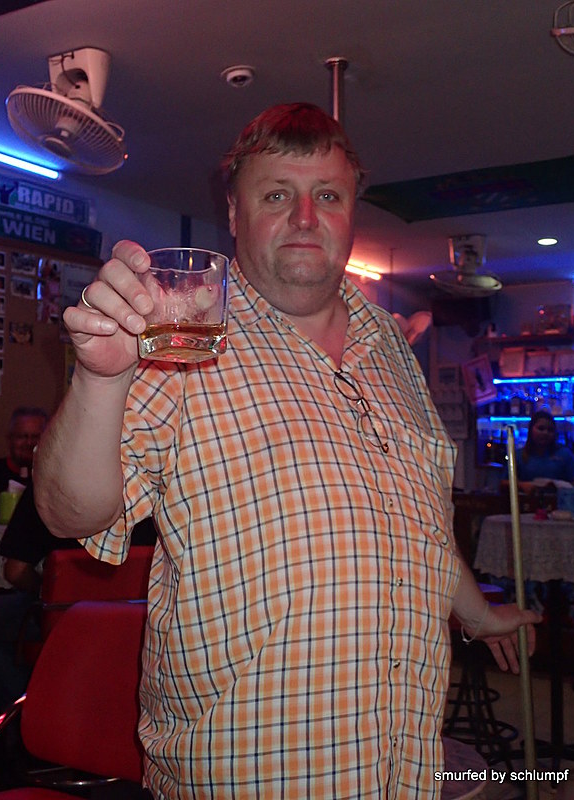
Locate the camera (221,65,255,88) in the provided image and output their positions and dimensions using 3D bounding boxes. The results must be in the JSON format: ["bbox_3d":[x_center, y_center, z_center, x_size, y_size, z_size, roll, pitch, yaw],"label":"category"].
[{"bbox_3d":[-0.173,-1.143,3.546,0.120,0.053,0.120,0,-3,-3],"label":"camera"}]

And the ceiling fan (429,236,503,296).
[{"bbox_3d":[1.112,-0.835,6.122,0.430,0.380,0.430,-2,-4,32],"label":"ceiling fan"}]

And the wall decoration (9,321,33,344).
[{"bbox_3d":[-1.269,-0.316,4.750,0.010,0.100,0.145,-2,-4,32],"label":"wall decoration"}]

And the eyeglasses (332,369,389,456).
[{"bbox_3d":[0.096,0.019,1.277,0.038,0.132,0.038,-31,-23,-10],"label":"eyeglasses"}]

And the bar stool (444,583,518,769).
[{"bbox_3d":[0.812,1.194,4.327,0.390,0.750,0.390,-2,-4,32],"label":"bar stool"}]

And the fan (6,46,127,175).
[{"bbox_3d":[-0.761,-0.994,3.434,0.430,0.370,0.430,-2,-4,38],"label":"fan"}]

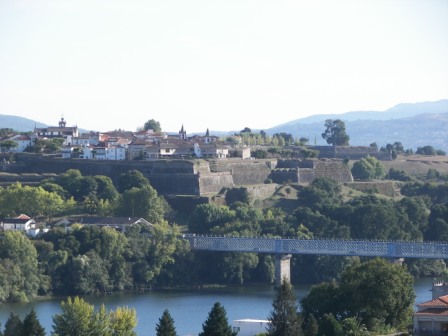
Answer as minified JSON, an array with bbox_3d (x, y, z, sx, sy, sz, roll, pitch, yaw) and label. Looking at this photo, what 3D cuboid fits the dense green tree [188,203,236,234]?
[{"bbox_3d":[-6.080,27.010,1225.030,25.000,17.000,20.000,0,0,0],"label":"dense green tree"}]

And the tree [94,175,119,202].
[{"bbox_3d":[-63.150,11.760,1245.020,13.500,16.000,13.000,0,0,0],"label":"tree"}]

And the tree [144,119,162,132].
[{"bbox_3d":[-45.360,-25.300,1480.020,11.000,12.000,11.000,0,0,0],"label":"tree"}]

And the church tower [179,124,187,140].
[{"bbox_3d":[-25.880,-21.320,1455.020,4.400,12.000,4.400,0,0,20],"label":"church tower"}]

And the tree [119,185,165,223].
[{"bbox_3d":[-43.450,18.950,1220.030,23.500,20.000,20.000,0,0,0],"label":"tree"}]

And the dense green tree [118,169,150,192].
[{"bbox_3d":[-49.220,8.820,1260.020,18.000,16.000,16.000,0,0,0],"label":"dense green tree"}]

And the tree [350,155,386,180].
[{"bbox_3d":[85.450,0.060,1370.020,21.000,15.500,18.000,0,0,0],"label":"tree"}]

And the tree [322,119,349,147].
[{"bbox_3d":[70.270,-22.130,1460.030,18.000,17.500,16.000,0,0,0],"label":"tree"}]

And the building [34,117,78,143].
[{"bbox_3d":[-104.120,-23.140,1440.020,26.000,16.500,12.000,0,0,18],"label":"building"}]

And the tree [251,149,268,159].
[{"bbox_3d":[21.450,-8.380,1400.010,10.500,6.200,9.500,0,0,0],"label":"tree"}]

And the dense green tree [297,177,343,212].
[{"bbox_3d":[53.180,15.010,1290.030,25.000,20.000,20.000,0,0,0],"label":"dense green tree"}]

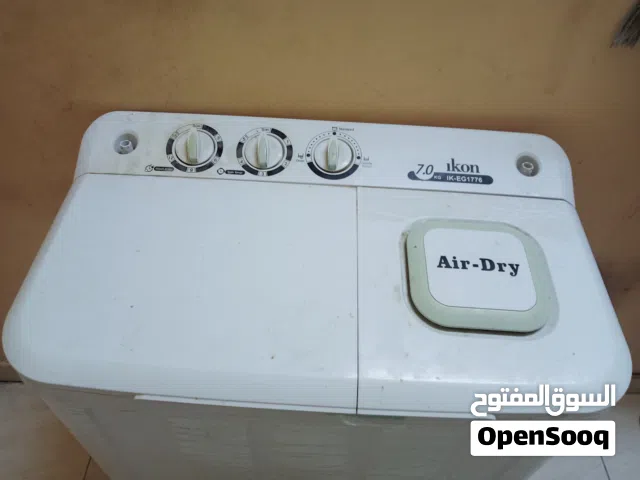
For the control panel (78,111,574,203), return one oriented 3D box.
[{"bbox_3d":[0.008,-0.123,0.770,0.715,0.045,0.113,3,69,0],"label":"control panel"}]

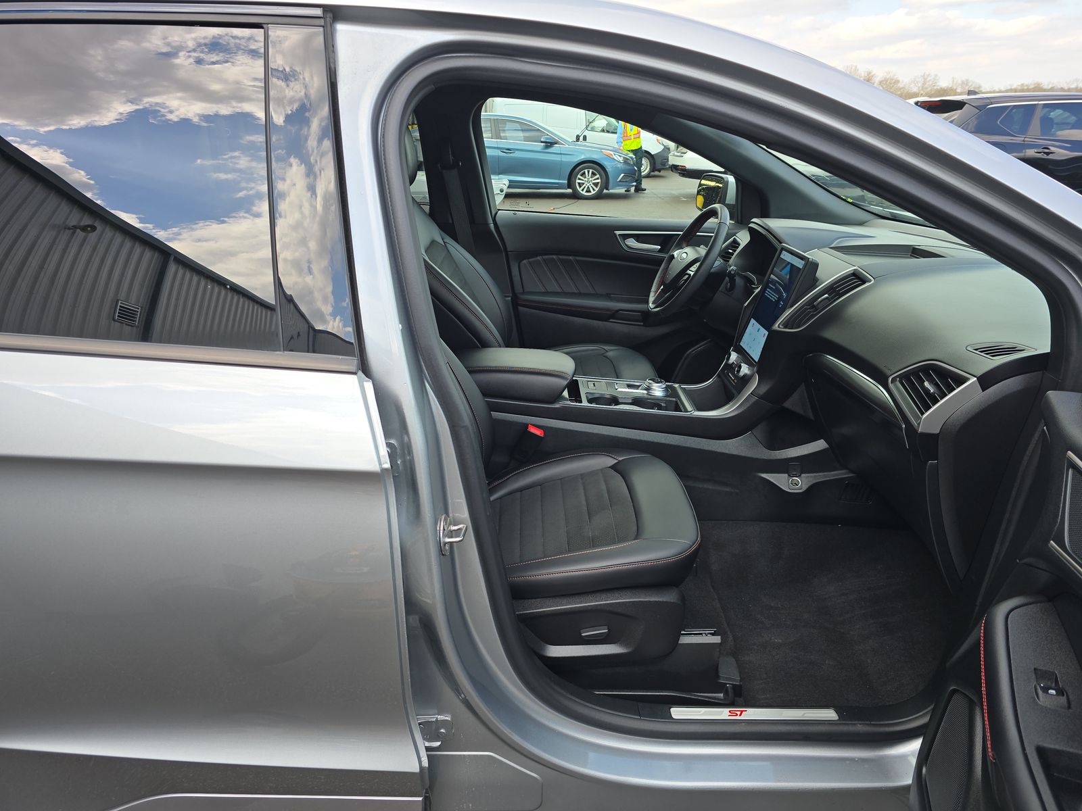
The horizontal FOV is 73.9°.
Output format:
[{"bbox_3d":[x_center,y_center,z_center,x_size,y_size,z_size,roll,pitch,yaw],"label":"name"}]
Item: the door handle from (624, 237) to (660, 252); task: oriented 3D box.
[{"bbox_3d":[0.345,-0.548,2.446,0.135,0.050,0.040,0,22,0],"label":"door handle"}]

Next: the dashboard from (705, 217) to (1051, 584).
[{"bbox_3d":[0.815,-0.184,1.831,0.620,0.490,1.420,0,22,0],"label":"dashboard"}]

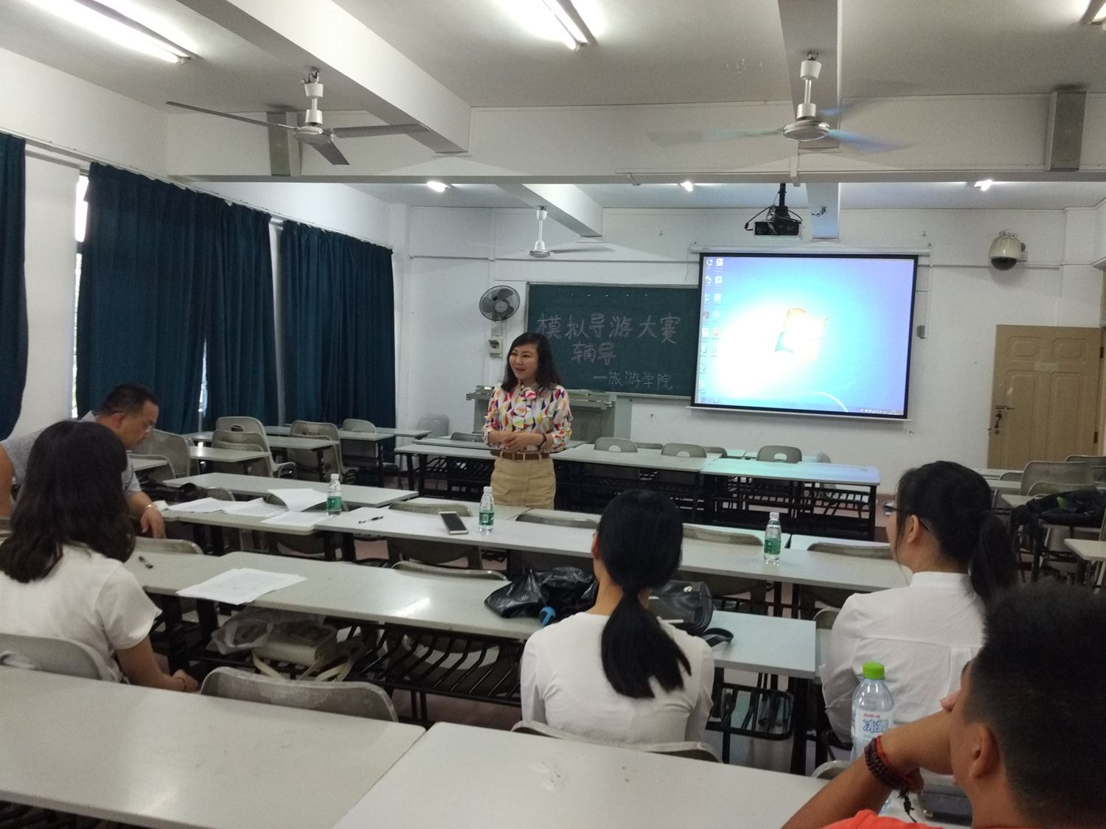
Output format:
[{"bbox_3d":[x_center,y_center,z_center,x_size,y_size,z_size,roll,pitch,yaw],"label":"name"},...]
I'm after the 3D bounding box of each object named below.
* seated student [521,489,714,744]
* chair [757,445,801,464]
[{"bbox_3d":[0.145,0.745,2.074,0.420,1.210,0.660,3,4,12],"label":"seated student"},{"bbox_3d":[1.870,0.646,7.986,0.440,0.800,0.500,4,4,14],"label":"chair"}]

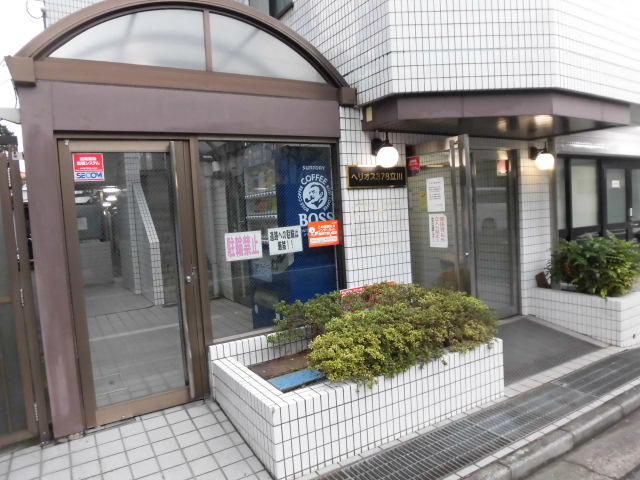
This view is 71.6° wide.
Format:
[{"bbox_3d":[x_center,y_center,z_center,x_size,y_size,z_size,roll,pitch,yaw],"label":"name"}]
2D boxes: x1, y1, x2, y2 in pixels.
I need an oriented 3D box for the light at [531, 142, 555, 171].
[{"bbox_3d":[2.576,-0.953,5.085,0.190,0.300,0.270,-6,5,-29],"label":"light"}]

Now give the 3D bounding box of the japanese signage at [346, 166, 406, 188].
[{"bbox_3d":[0.514,-0.559,3.975,0.660,0.200,0.030,-6,5,-29],"label":"japanese signage"}]

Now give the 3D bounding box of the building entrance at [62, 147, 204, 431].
[{"bbox_3d":[-1.258,0.270,3.087,0.838,1.900,0.100,-6,5,-29],"label":"building entrance"}]

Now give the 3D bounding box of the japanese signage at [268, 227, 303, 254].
[{"bbox_3d":[-0.276,0.004,3.618,0.292,0.211,0.015,-6,5,-29],"label":"japanese signage"}]

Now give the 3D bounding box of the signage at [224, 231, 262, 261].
[{"bbox_3d":[-0.586,0.047,3.445,0.292,0.211,0.015,-6,5,-29],"label":"signage"}]

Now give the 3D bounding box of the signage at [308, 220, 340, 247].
[{"bbox_3d":[0.037,-0.053,3.793,0.292,0.211,0.015,-6,5,-29],"label":"signage"}]

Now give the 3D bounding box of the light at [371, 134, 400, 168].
[{"bbox_3d":[0.559,-0.767,3.845,0.190,0.300,0.270,-6,5,-29],"label":"light"}]

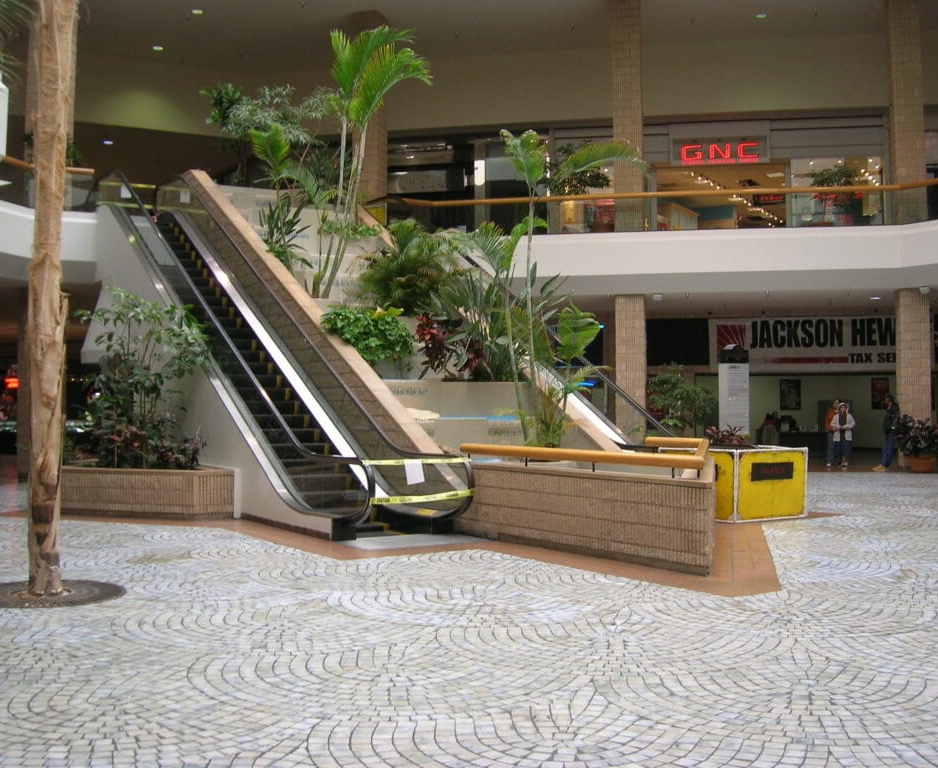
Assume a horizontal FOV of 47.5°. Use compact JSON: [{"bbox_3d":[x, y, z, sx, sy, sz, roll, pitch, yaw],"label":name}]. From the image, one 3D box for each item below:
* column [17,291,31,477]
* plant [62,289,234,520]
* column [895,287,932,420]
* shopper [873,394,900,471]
[{"bbox_3d":[-9.062,0.011,22.600,0.680,4.100,0.680,0,-1,12],"label":"column"},{"bbox_3d":[-4.649,0.267,15.350,2.650,3.200,1.800,-1,-1,16],"label":"plant"},{"bbox_3d":[10.393,-0.117,24.900,0.670,4.150,0.670,0,-1,12],"label":"column"},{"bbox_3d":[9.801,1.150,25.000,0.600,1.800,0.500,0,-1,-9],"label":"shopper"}]

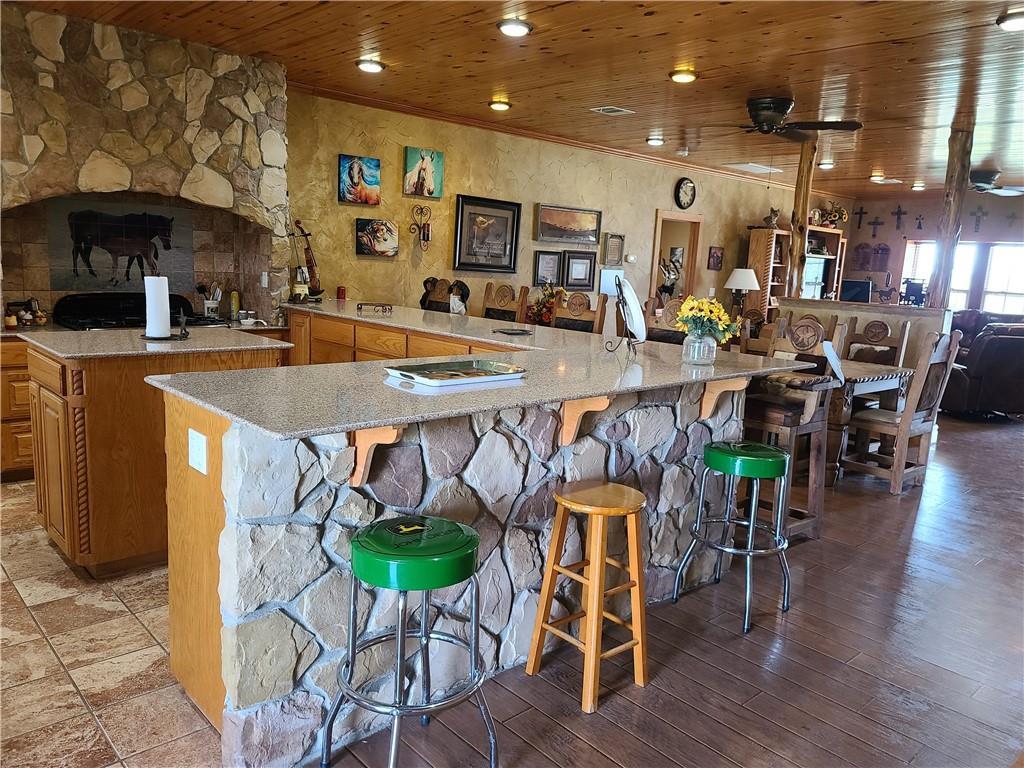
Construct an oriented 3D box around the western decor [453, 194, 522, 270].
[{"bbox_3d":[-0.239,-1.493,7.457,0.860,0.720,0.050,-6,14,-43],"label":"western decor"}]

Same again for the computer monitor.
[{"bbox_3d":[5.873,-1.560,12.606,0.100,0.400,0.540,-6,13,-43],"label":"computer monitor"}]

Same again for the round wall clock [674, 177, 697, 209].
[{"bbox_3d":[2.226,-2.446,9.472,0.385,0.385,0.055,-6,13,-43],"label":"round wall clock"}]

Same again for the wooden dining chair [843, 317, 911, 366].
[{"bbox_3d":[2.993,0.020,6.352,0.600,1.140,0.500,-6,14,-43],"label":"wooden dining chair"}]

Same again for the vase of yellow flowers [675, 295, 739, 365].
[{"bbox_3d":[0.928,-0.260,3.530,0.290,0.330,0.280,-6,13,-43],"label":"vase of yellow flowers"}]

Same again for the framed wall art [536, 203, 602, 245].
[{"bbox_3d":[0.697,-1.942,9.052,1.060,0.422,0.067,-5,12,-41],"label":"framed wall art"}]

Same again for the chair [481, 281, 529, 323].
[{"bbox_3d":[-0.242,-0.192,6.265,0.570,1.230,0.480,-6,14,-43],"label":"chair"}]

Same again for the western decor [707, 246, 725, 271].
[{"bbox_3d":[3.065,-1.890,11.171,0.380,0.336,0.033,-5,12,-41],"label":"western decor"}]

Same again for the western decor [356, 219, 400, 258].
[{"bbox_3d":[-1.185,-1.286,6.513,0.425,0.300,0.035,-6,13,-43],"label":"western decor"}]

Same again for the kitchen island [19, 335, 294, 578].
[{"bbox_3d":[-1.771,0.285,3.751,1.017,1.003,0.883,-6,13,-43],"label":"kitchen island"}]

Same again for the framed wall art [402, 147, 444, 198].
[{"bbox_3d":[-0.910,-2.167,7.607,0.466,0.468,0.043,-5,12,-41],"label":"framed wall art"}]

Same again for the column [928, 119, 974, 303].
[{"bbox_3d":[3.743,-1.393,6.326,0.190,1.490,0.190,-6,14,-43],"label":"column"}]

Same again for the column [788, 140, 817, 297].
[{"bbox_3d":[3.010,-1.663,7.670,0.210,1.530,0.210,-6,13,-43],"label":"column"}]

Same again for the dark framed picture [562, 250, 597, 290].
[{"bbox_3d":[0.764,-1.290,8.472,0.540,0.450,0.040,-6,14,-43],"label":"dark framed picture"}]

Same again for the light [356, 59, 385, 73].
[{"bbox_3d":[-0.962,-2.166,5.028,0.200,0.040,0.200,3,10,-1],"label":"light"}]

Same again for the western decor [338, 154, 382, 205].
[{"bbox_3d":[-1.471,-1.966,7.155,0.439,0.430,0.043,-5,12,-41],"label":"western decor"}]

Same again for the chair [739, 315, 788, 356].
[{"bbox_3d":[1.936,0.129,5.285,0.530,1.140,0.480,-6,13,-43],"label":"chair"}]

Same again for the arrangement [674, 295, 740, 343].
[{"bbox_3d":[0.964,-0.326,3.621,0.320,0.235,0.280,6,10,14],"label":"arrangement"}]

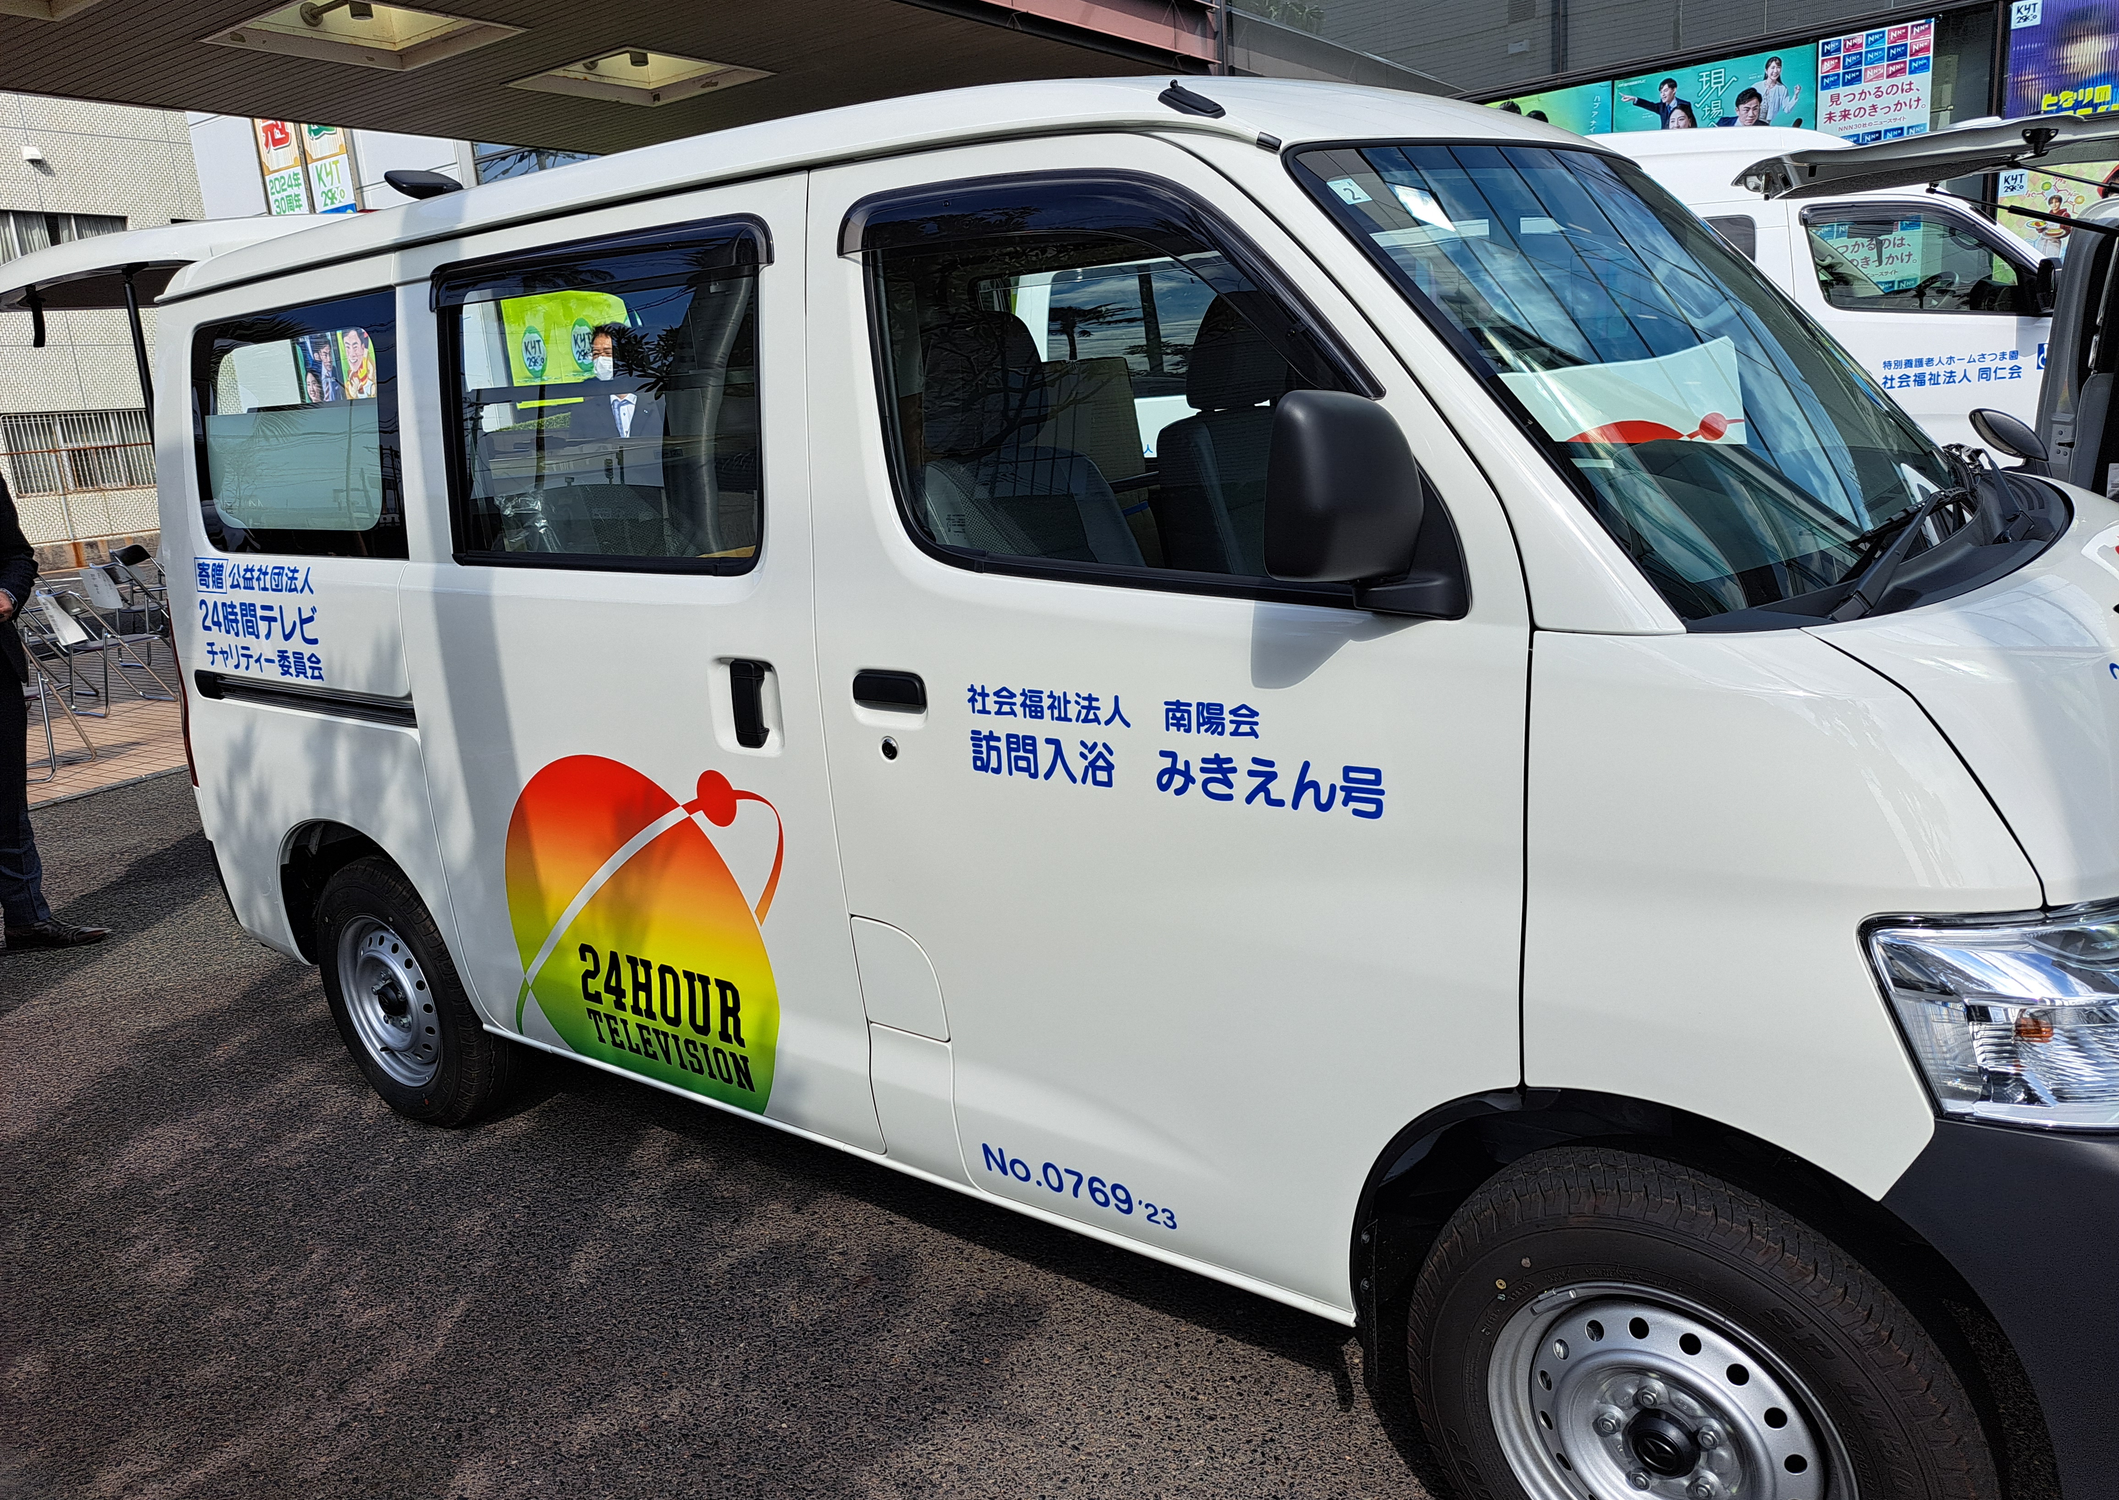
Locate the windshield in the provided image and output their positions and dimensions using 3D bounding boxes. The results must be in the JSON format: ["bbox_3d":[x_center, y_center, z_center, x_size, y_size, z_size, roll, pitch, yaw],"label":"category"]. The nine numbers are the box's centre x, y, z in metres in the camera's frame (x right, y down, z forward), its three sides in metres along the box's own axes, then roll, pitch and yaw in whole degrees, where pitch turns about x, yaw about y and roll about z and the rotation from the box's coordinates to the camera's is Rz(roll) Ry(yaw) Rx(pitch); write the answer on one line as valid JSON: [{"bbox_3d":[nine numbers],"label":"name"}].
[{"bbox_3d":[0.934,-0.564,2.071,1.470,0.838,0.168,-21,-21,-51],"label":"windshield"}]

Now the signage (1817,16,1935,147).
[{"bbox_3d":[5.357,-4.240,9.685,0.673,0.951,0.040,6,16,37],"label":"signage"}]

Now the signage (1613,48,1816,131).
[{"bbox_3d":[4.548,-4.309,10.294,1.307,0.940,0.040,6,16,37],"label":"signage"}]

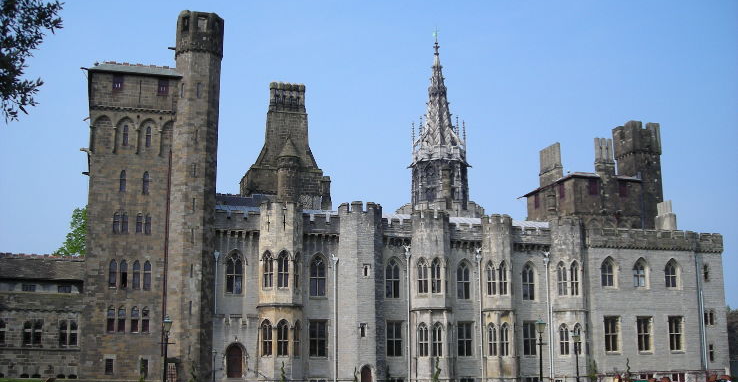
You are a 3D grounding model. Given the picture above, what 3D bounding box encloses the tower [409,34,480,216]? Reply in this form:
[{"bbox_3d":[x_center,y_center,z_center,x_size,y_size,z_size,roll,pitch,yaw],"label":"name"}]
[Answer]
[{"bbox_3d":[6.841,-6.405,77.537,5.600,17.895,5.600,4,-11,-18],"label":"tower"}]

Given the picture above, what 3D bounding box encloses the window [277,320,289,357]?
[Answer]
[{"bbox_3d":[-5.827,9.977,54.907,0.839,2.433,0.300,4,-11,-21],"label":"window"}]

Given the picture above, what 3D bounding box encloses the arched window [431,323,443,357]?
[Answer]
[{"bbox_3d":[4.973,10.821,59.051,0.849,2.437,0.300,4,-11,-21],"label":"arched window"}]

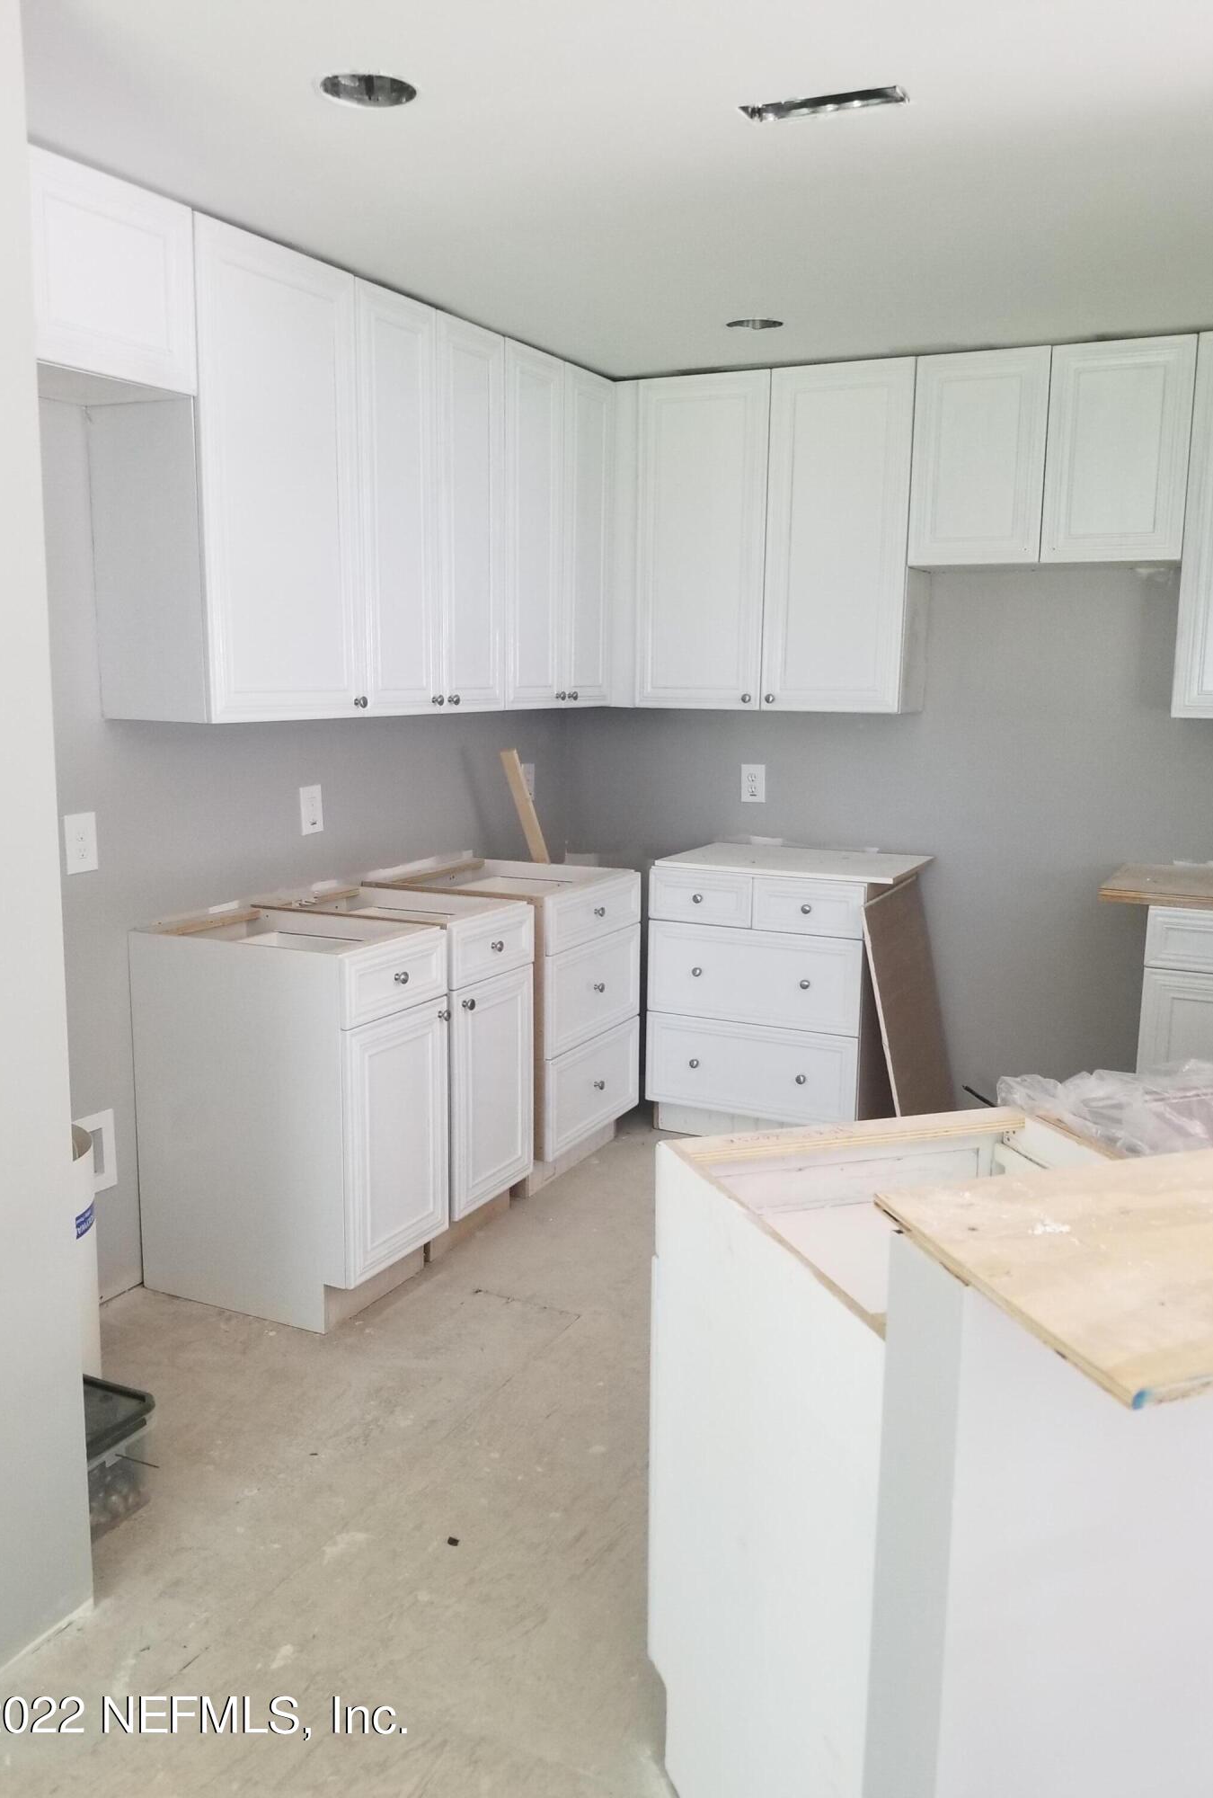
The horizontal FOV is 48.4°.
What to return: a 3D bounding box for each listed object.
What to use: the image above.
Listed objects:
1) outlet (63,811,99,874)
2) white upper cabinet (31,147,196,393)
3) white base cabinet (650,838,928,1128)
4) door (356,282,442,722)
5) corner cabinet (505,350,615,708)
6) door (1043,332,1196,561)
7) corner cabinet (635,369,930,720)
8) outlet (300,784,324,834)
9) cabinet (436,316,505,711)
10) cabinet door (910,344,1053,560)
[{"bbox_3d":[-1.184,-0.126,3.056,0.010,0.134,0.089,6,11,27],"label":"outlet"},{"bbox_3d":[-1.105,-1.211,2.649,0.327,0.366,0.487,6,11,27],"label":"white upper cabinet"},{"bbox_3d":[0.607,0.312,4.493,0.748,0.914,0.619,6,11,27],"label":"white base cabinet"},{"bbox_3d":[-0.537,-0.998,3.469,0.025,1.045,0.344,6,11,27],"label":"door"},{"bbox_3d":[-0.280,-1.141,4.307,0.327,1.048,0.702,6,11,27],"label":"corner cabinet"},{"bbox_3d":[1.427,-1.248,3.770,0.378,0.597,0.022,6,11,26],"label":"door"},{"bbox_3d":[0.580,-1.155,4.443,0.920,1.048,0.324,6,11,27],"label":"corner cabinet"},{"bbox_3d":[-0.817,-0.246,3.765,0.010,0.133,0.090,6,11,27],"label":"outlet"},{"bbox_3d":[-0.518,-1.062,3.837,0.331,1.045,0.340,6,11,27],"label":"cabinet"},{"bbox_3d":[1.086,-1.281,3.941,0.384,0.597,0.022,6,11,26],"label":"cabinet door"}]

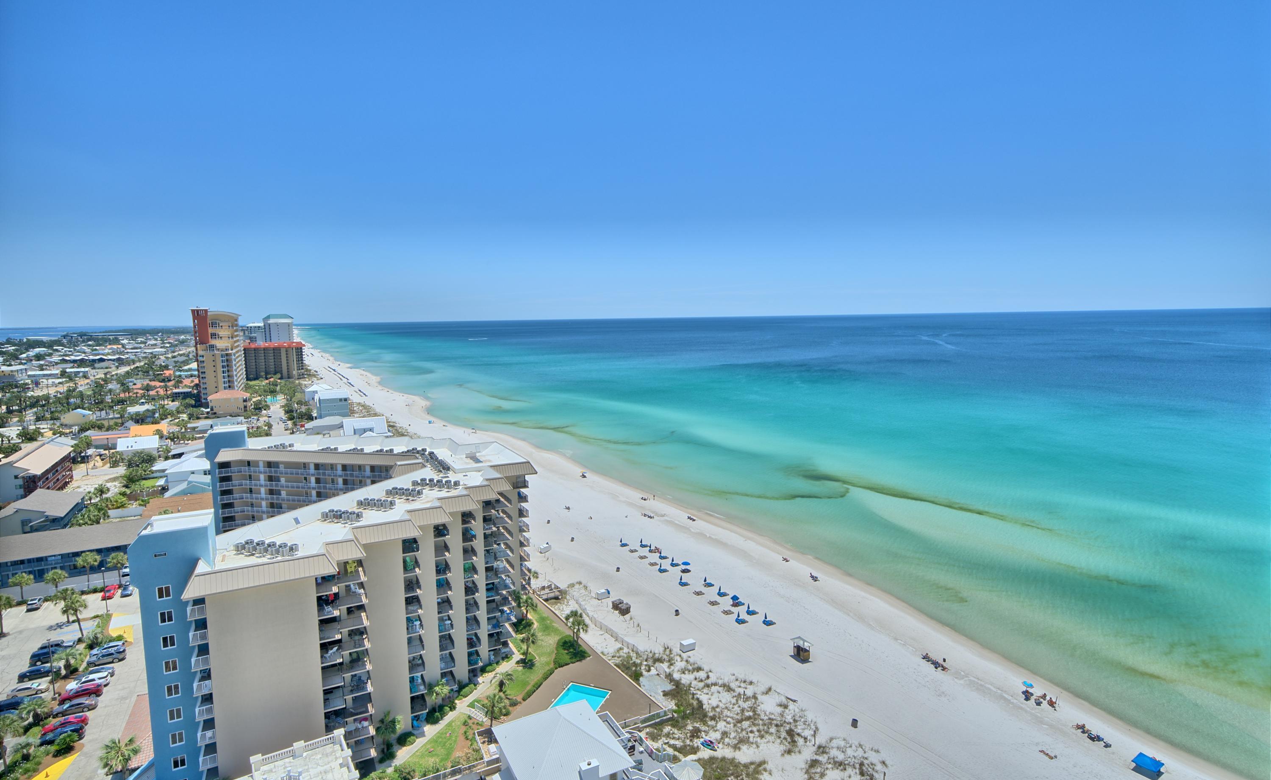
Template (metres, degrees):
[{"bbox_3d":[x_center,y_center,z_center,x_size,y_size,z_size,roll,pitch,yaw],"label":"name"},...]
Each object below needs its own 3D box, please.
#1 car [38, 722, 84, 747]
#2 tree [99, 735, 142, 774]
[{"bbox_3d":[-72.635,43.615,85.101,4.500,1.600,1.830,-4,7,-28],"label":"car"},{"bbox_3d":[-57.446,42.685,75.315,3.800,6.300,3.800,-1,6,0],"label":"tree"}]

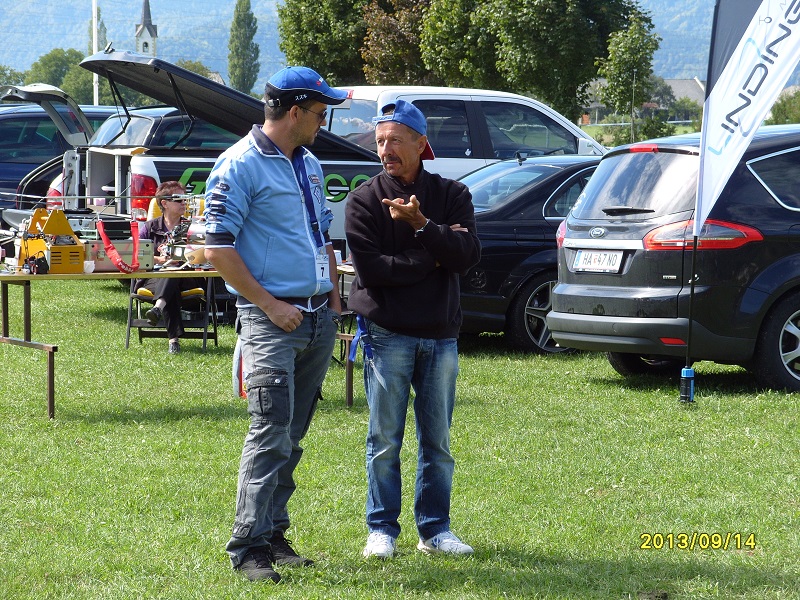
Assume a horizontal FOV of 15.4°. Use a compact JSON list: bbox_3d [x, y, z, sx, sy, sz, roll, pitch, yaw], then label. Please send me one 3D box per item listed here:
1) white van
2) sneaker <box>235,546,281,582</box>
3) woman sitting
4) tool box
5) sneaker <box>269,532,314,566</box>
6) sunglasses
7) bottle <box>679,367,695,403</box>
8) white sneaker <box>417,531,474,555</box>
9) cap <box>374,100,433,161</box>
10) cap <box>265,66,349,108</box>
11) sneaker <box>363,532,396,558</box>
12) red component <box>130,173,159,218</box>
[{"bbox_3d":[-0.086,-0.896,26.056,5.700,2.000,2.000,-2,4,-29],"label":"white van"},{"bbox_3d":[-0.514,0.955,10.600,0.110,0.105,0.300,-2,4,-28],"label":"sneaker"},{"bbox_3d":[-1.676,-0.245,21.600,0.540,1.280,0.780,-1,3,-12],"label":"woman sitting"},{"bbox_3d":[-1.639,-0.258,17.350,0.395,0.180,0.280,-1,3,-8],"label":"tool box"},{"bbox_3d":[-0.422,0.919,10.900,0.110,0.105,0.295,-3,4,-42],"label":"sneaker"},{"bbox_3d":[-0.324,-0.678,10.780,0.145,0.050,0.140,9,1,-14],"label":"sunglasses"},{"bbox_3d":[1.683,0.498,17.350,0.080,0.225,0.080,0,3,0],"label":"bottle"},{"bbox_3d":[0.169,0.926,11.250,0.105,0.105,0.285,-3,4,-44],"label":"white sneaker"},{"bbox_3d":[0.013,-0.645,11.250,0.180,0.150,0.270,2,-18,36],"label":"cap"},{"bbox_3d":[-0.341,-0.774,10.780,0.285,0.150,0.185,4,2,-15],"label":"cap"},{"bbox_3d":[-0.075,0.927,11.170,0.105,0.110,0.290,0,3,10],"label":"sneaker"},{"bbox_3d":[-2.064,-0.844,23.900,0.170,0.400,0.200,-2,4,-29],"label":"red component"}]

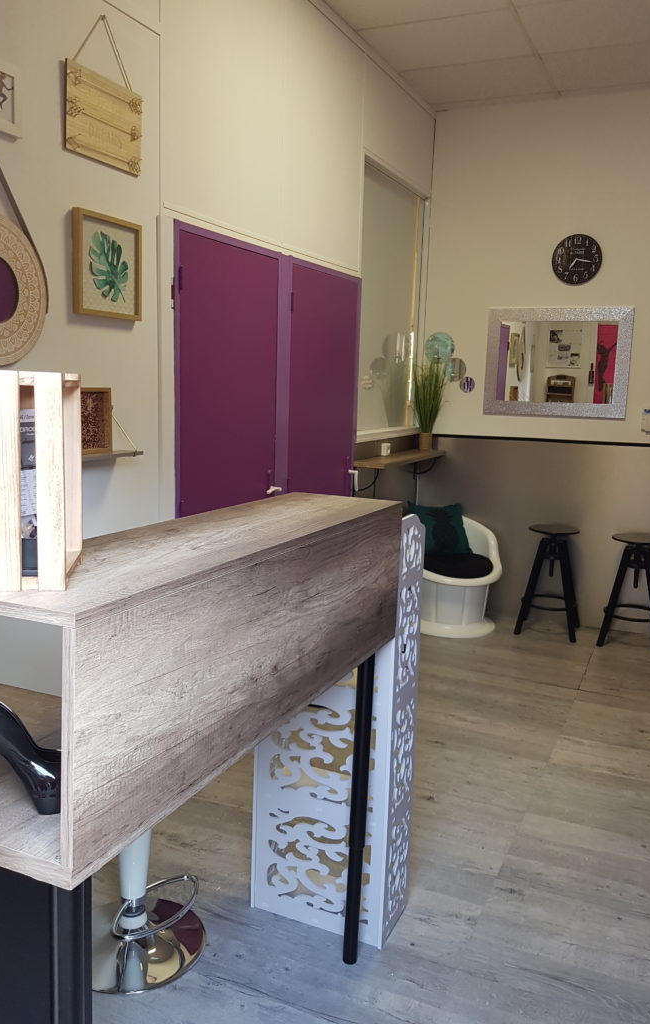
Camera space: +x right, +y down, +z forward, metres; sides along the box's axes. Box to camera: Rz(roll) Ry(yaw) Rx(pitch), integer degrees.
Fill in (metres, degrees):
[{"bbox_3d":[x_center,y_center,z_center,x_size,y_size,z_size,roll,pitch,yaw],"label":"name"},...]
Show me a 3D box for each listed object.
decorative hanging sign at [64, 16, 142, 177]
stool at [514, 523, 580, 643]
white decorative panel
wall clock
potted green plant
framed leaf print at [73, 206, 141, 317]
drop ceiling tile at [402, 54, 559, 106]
[{"bbox_3d":[-0.710,-1.354,2.478,0.022,0.429,0.330,7,11,26],"label":"decorative hanging sign"},{"bbox_3d":[1.449,0.430,4.947,0.340,0.690,0.340,7,11,26],"label":"stool"},{"bbox_3d":[0.042,0.582,2.211,0.405,1.214,0.217,7,11,26],"label":"white decorative panel"},{"bbox_3d":[1.578,-1.592,4.842,0.305,0.304,0.035,7,11,26],"label":"wall clock"},{"bbox_3d":[0.698,-0.738,5.240,0.194,0.625,0.200,7,11,26],"label":"potted green plant"},{"bbox_3d":[-0.723,-0.818,2.566,0.035,0.329,0.290,7,11,26],"label":"framed leaf print"},{"bbox_3d":[0.933,-2.573,4.585,0.777,0.020,0.605,7,11,26],"label":"drop ceiling tile"}]

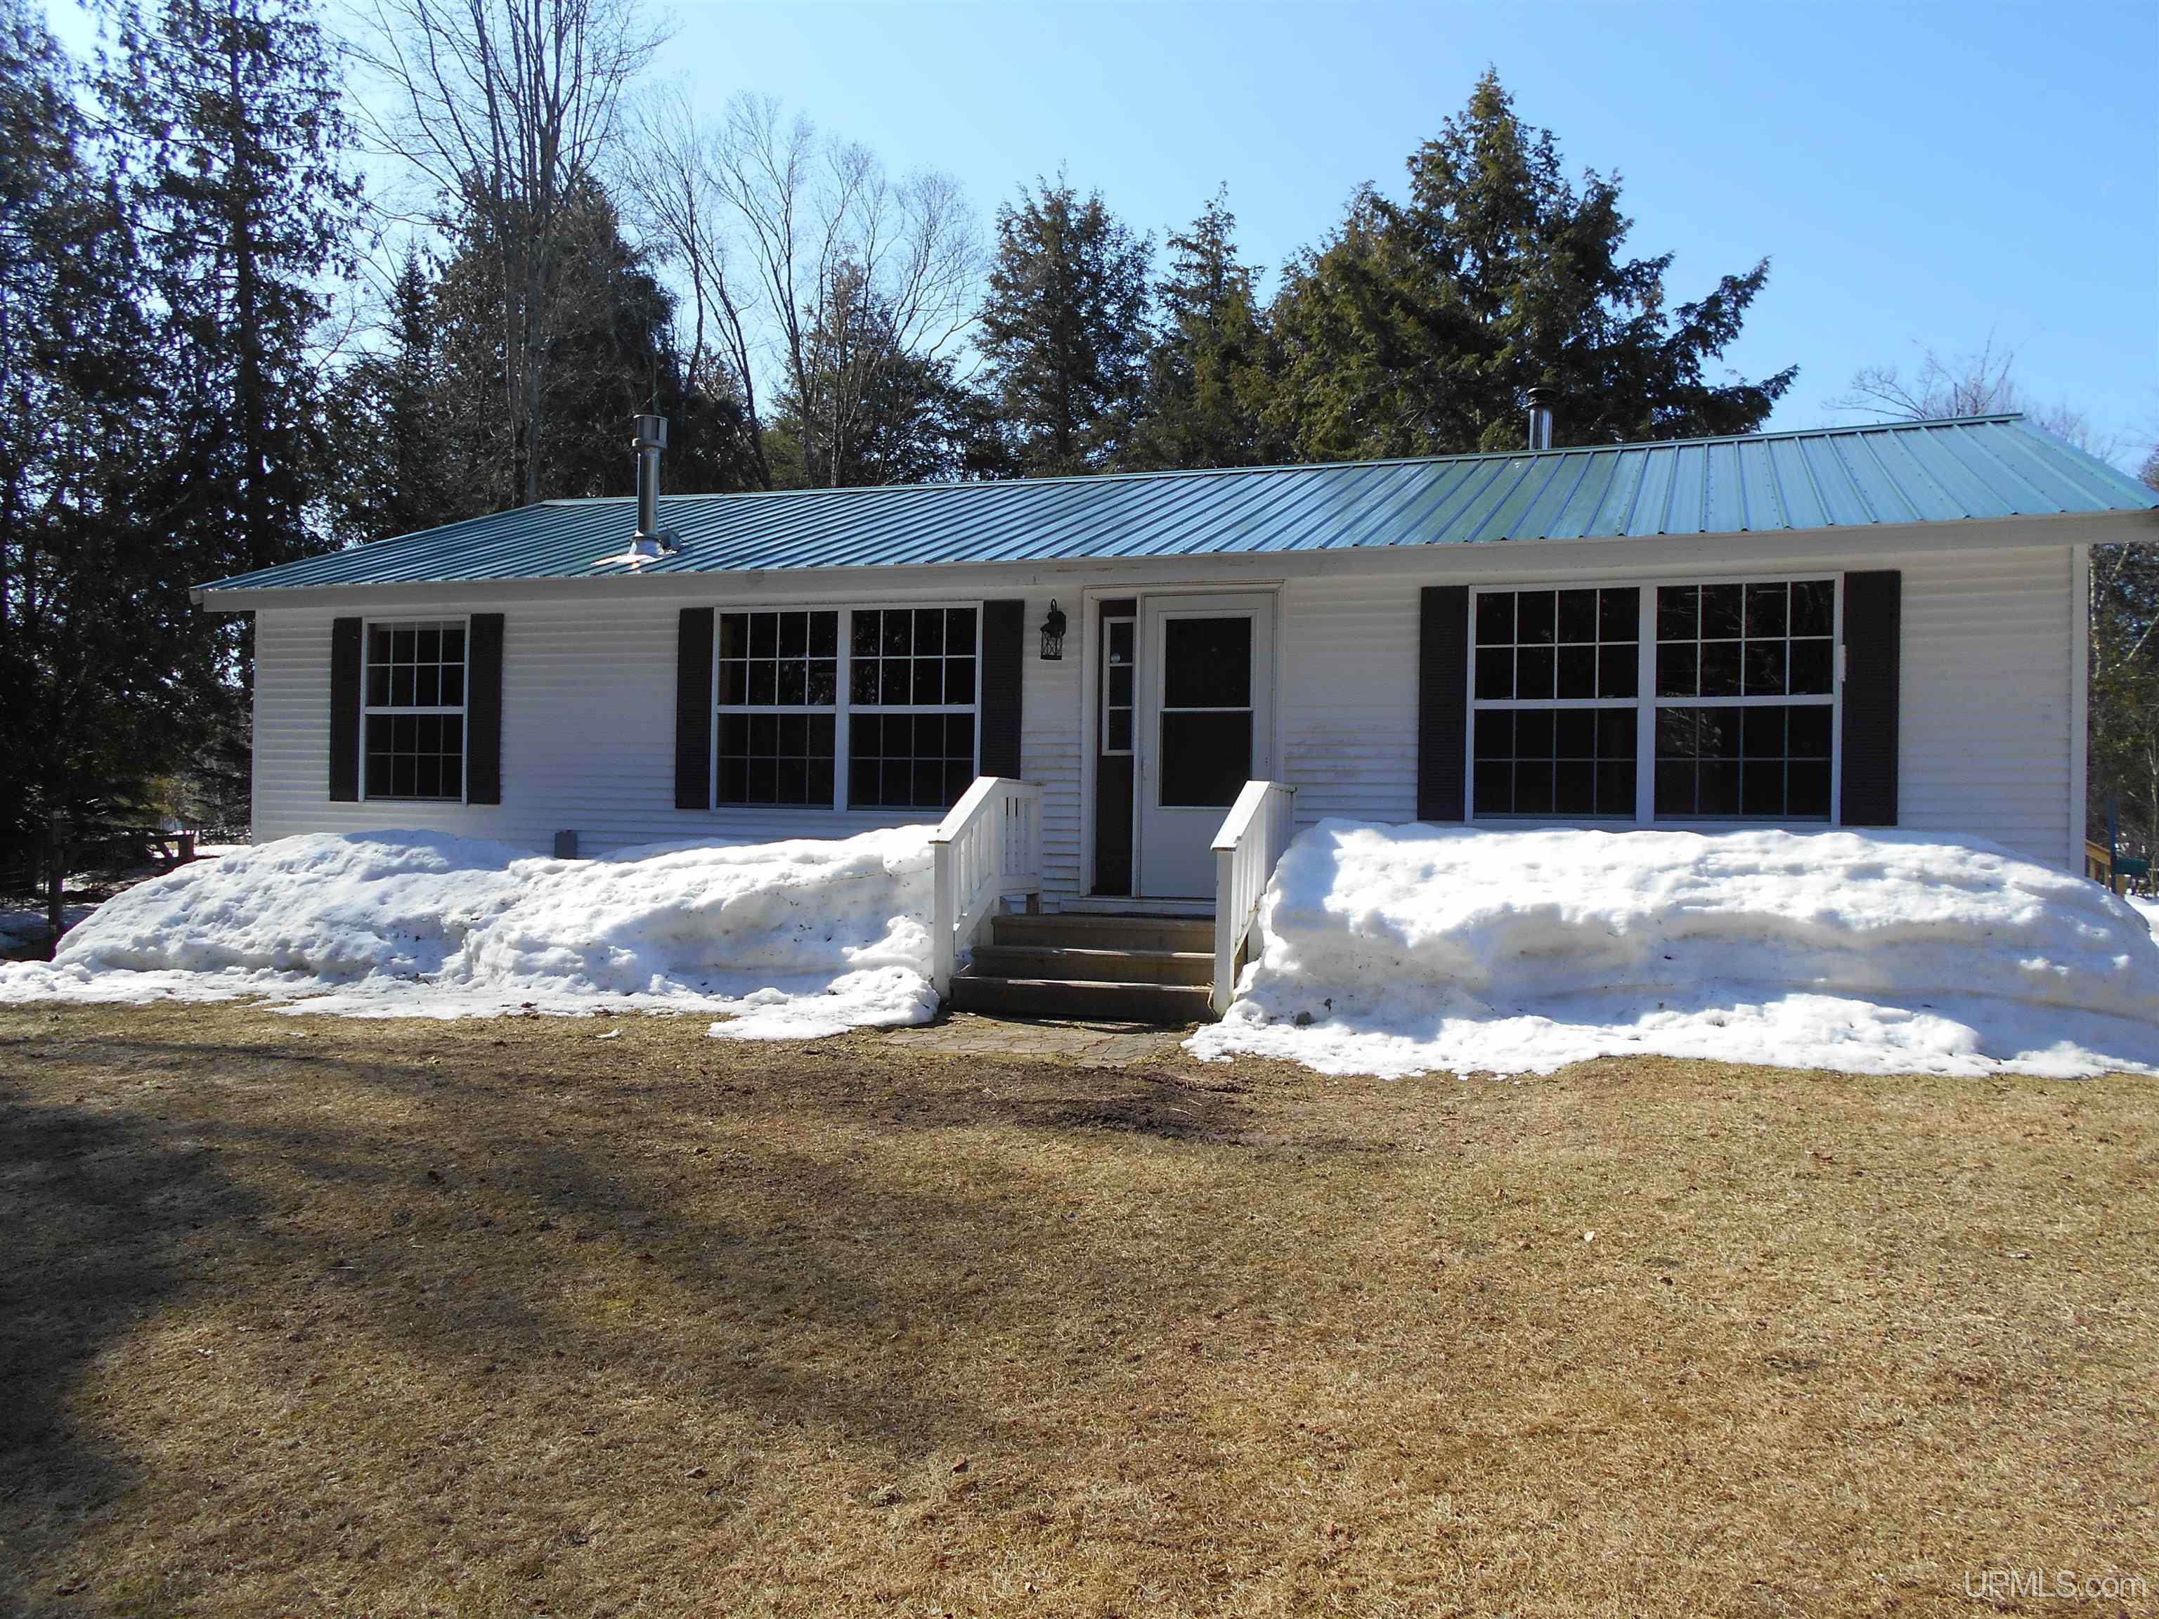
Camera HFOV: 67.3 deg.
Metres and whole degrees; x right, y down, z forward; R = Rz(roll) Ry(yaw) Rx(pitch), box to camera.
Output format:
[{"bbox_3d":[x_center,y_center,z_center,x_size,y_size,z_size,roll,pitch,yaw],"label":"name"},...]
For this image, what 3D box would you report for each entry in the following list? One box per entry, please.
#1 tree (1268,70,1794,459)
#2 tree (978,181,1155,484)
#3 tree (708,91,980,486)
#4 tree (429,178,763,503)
[{"bbox_3d":[6.871,-4.844,24.948,8.360,13.120,7.770,1,0,15],"label":"tree"},{"bbox_3d":[-0.423,-5.219,30.945,4.020,13.720,4.020,1,0,-1],"label":"tree"},{"bbox_3d":[-4.777,-6.295,31.937,5.750,15.740,5.750,1,0,-9],"label":"tree"},{"bbox_3d":[-7.860,-4.328,25.954,5.590,11.600,5.590,1,0,-17],"label":"tree"}]

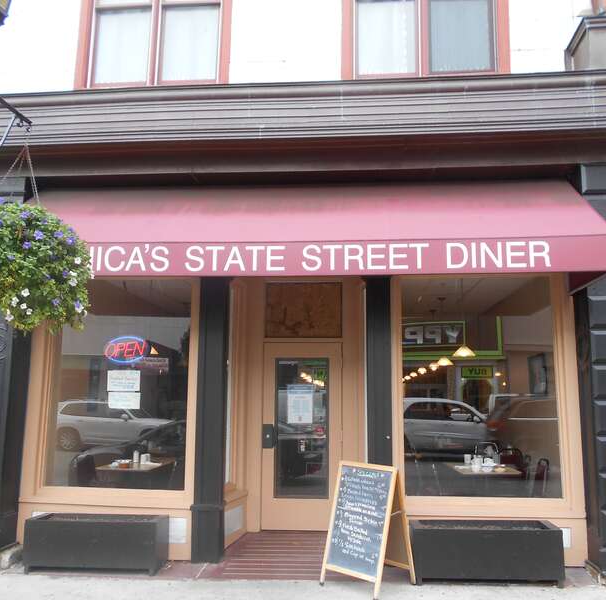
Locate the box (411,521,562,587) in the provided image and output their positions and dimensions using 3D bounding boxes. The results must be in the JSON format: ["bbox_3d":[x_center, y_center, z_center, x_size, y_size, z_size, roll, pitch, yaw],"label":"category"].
[{"bbox_3d":[1.551,2.187,5.207,1.210,0.444,0.400,0,-10,4],"label":"box"}]

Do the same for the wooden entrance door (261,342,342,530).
[{"bbox_3d":[-0.008,1.547,6.926,0.910,2.120,0.050,0,-10,4],"label":"wooden entrance door"}]

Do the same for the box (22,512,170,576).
[{"bbox_3d":[-1.852,2.212,5.471,1.200,0.444,0.400,0,-10,4],"label":"box"}]

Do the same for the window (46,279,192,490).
[{"bbox_3d":[-1.825,0.813,6.042,1.370,2.070,0.080,0,-10,4],"label":"window"}]

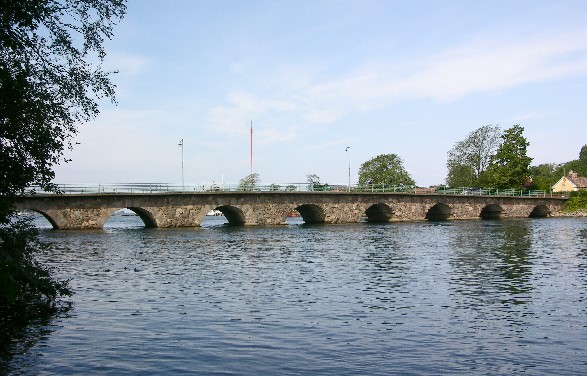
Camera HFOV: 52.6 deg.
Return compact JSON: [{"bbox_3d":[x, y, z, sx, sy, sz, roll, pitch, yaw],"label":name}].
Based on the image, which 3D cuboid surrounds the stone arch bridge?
[{"bbox_3d":[7.022,2.785,82.833,85.886,4.000,5.800,0,-3,-28],"label":"stone arch bridge"}]

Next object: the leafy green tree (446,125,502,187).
[{"bbox_3d":[38.738,-6.100,127.000,11.985,14.981,11.985,-2,-2,17],"label":"leafy green tree"}]

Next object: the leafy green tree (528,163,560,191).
[{"bbox_3d":[59.218,-2.123,140.000,7.550,7.786,7.550,-2,-2,23],"label":"leafy green tree"}]

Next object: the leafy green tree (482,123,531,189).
[{"bbox_3d":[43.997,-5.757,122.000,10.280,14.597,10.280,-2,-2,20],"label":"leafy green tree"}]

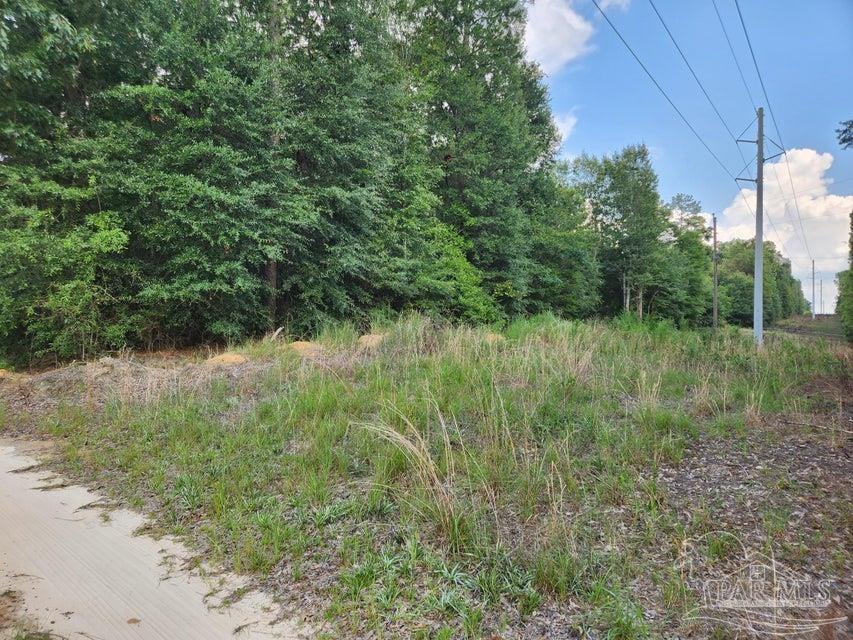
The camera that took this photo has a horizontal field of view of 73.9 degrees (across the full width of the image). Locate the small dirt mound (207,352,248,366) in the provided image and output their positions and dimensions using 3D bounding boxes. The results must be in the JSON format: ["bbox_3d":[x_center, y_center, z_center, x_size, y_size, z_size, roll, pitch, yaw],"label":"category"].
[{"bbox_3d":[-5.793,1.159,16.500,1.250,0.400,1.100,0,0,-18],"label":"small dirt mound"}]

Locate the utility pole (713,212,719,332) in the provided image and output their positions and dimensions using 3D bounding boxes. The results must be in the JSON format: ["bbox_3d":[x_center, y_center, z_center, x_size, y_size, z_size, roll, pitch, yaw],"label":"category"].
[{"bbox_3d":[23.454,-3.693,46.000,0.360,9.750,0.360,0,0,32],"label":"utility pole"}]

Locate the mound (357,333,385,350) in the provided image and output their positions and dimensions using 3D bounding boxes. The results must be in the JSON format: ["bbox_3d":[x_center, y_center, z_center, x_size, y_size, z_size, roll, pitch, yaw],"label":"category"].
[{"bbox_3d":[-1.857,0.723,18.800,0.950,0.520,0.900,0,0,-5],"label":"mound"}]

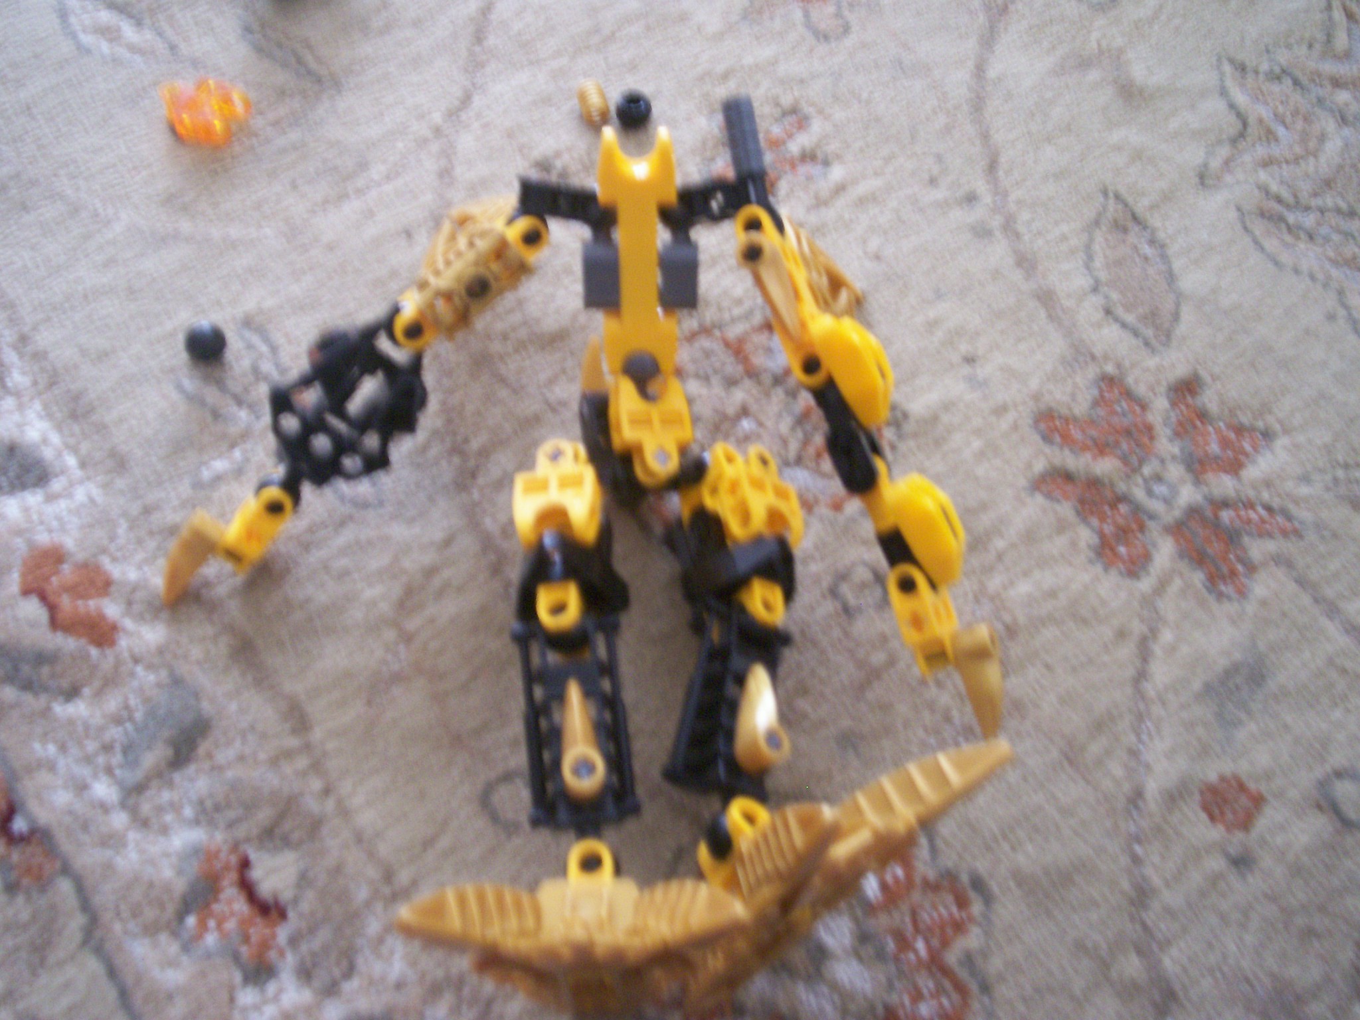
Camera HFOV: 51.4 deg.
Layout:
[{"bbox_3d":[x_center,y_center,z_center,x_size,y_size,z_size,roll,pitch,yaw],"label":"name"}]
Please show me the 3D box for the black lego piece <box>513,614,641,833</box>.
[{"bbox_3d":[-0.020,0.041,0.271,0.021,0.015,0.041,-7,57,-4],"label":"black lego piece"}]

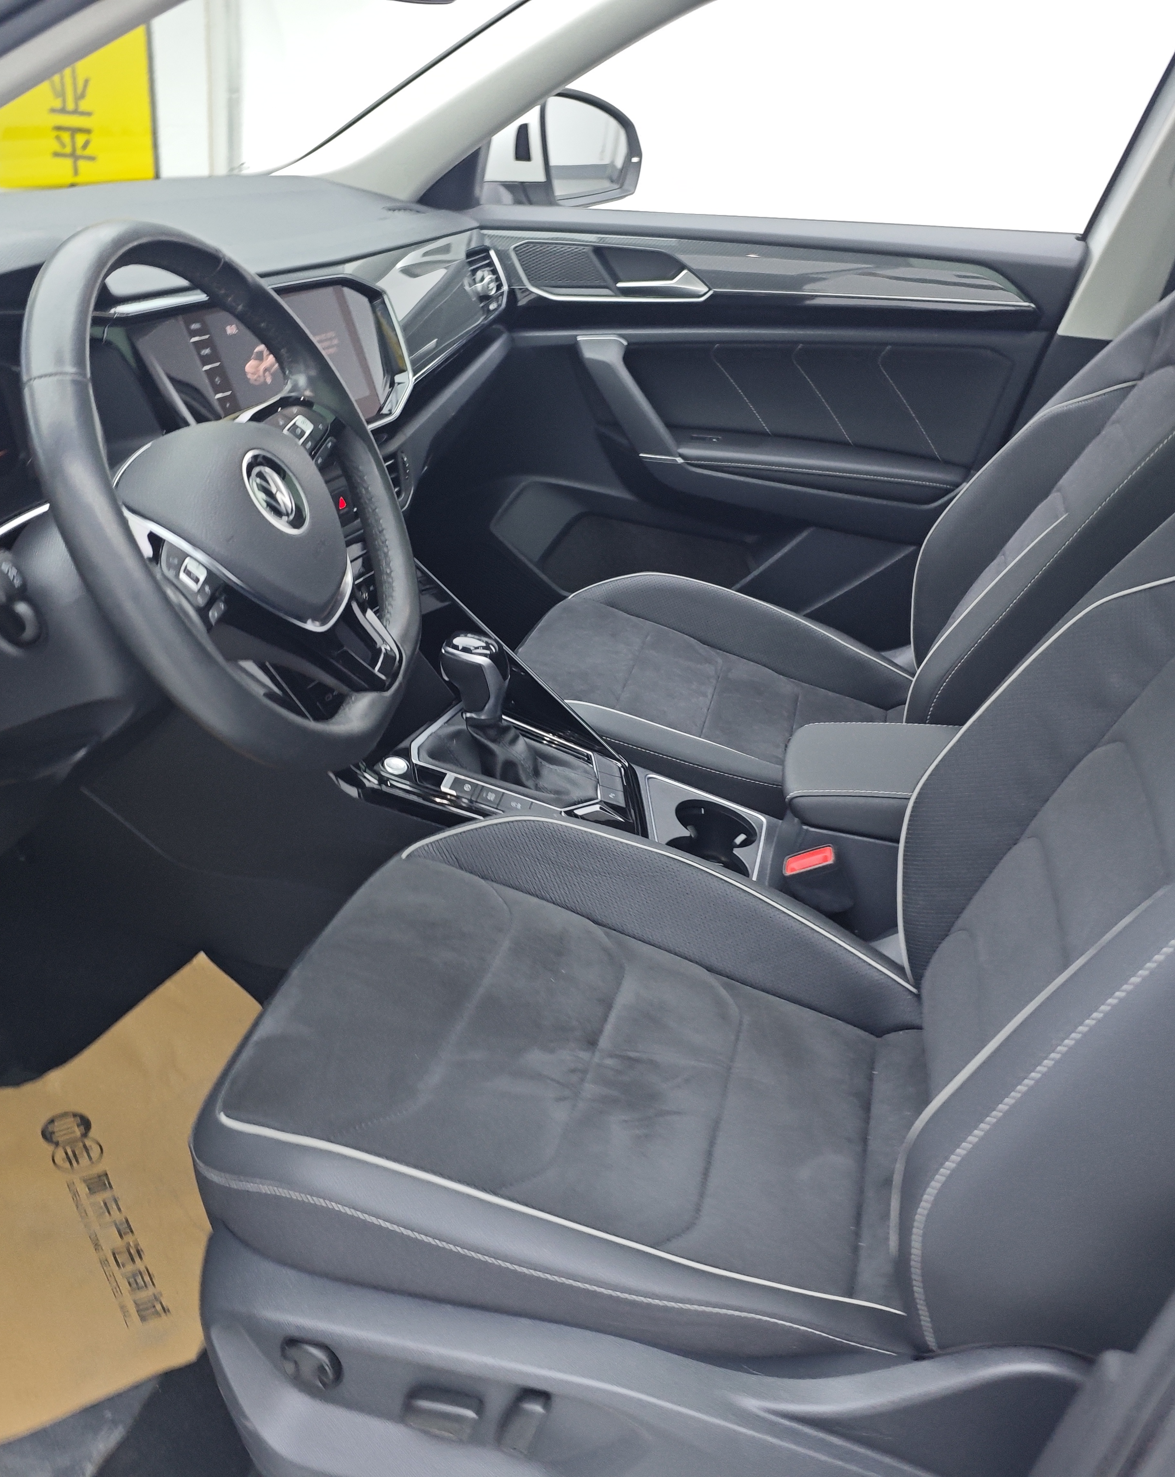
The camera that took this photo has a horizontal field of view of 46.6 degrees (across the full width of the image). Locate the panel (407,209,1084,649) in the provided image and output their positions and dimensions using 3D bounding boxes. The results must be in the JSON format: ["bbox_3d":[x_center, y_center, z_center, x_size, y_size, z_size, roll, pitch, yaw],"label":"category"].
[{"bbox_3d":[0.180,-0.407,1.905,0.870,0.600,0.140,6,28,10],"label":"panel"}]

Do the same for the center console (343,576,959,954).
[{"bbox_3d":[0.129,0.060,1.353,0.730,0.330,0.260,6,28,10],"label":"center console"}]

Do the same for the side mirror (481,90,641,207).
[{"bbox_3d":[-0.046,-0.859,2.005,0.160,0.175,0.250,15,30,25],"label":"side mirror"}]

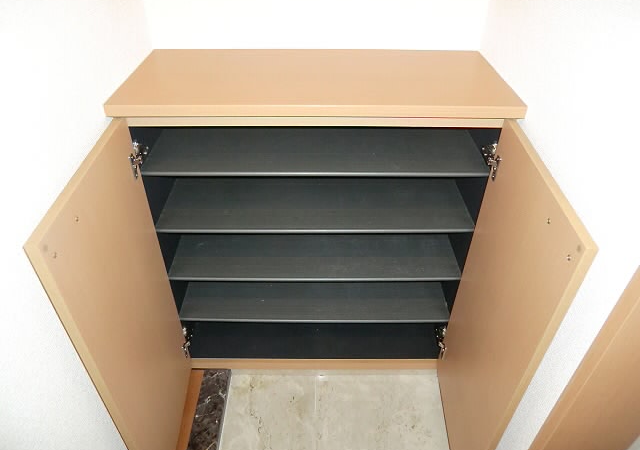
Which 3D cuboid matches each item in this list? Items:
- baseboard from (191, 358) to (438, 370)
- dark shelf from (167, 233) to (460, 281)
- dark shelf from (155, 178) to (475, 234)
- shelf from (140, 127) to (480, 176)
[{"bbox_3d":[-0.016,0.483,1.570,0.879,0.058,0.020,0,38,0],"label":"baseboard"},{"bbox_3d":[-0.014,0.054,1.454,0.875,0.017,0.350,0,38,0],"label":"dark shelf"},{"bbox_3d":[-0.013,-0.088,1.344,0.875,0.017,0.350,0,38,0],"label":"dark shelf"},{"bbox_3d":[-0.011,-0.227,1.237,0.875,0.017,0.350,0,38,0],"label":"shelf"}]

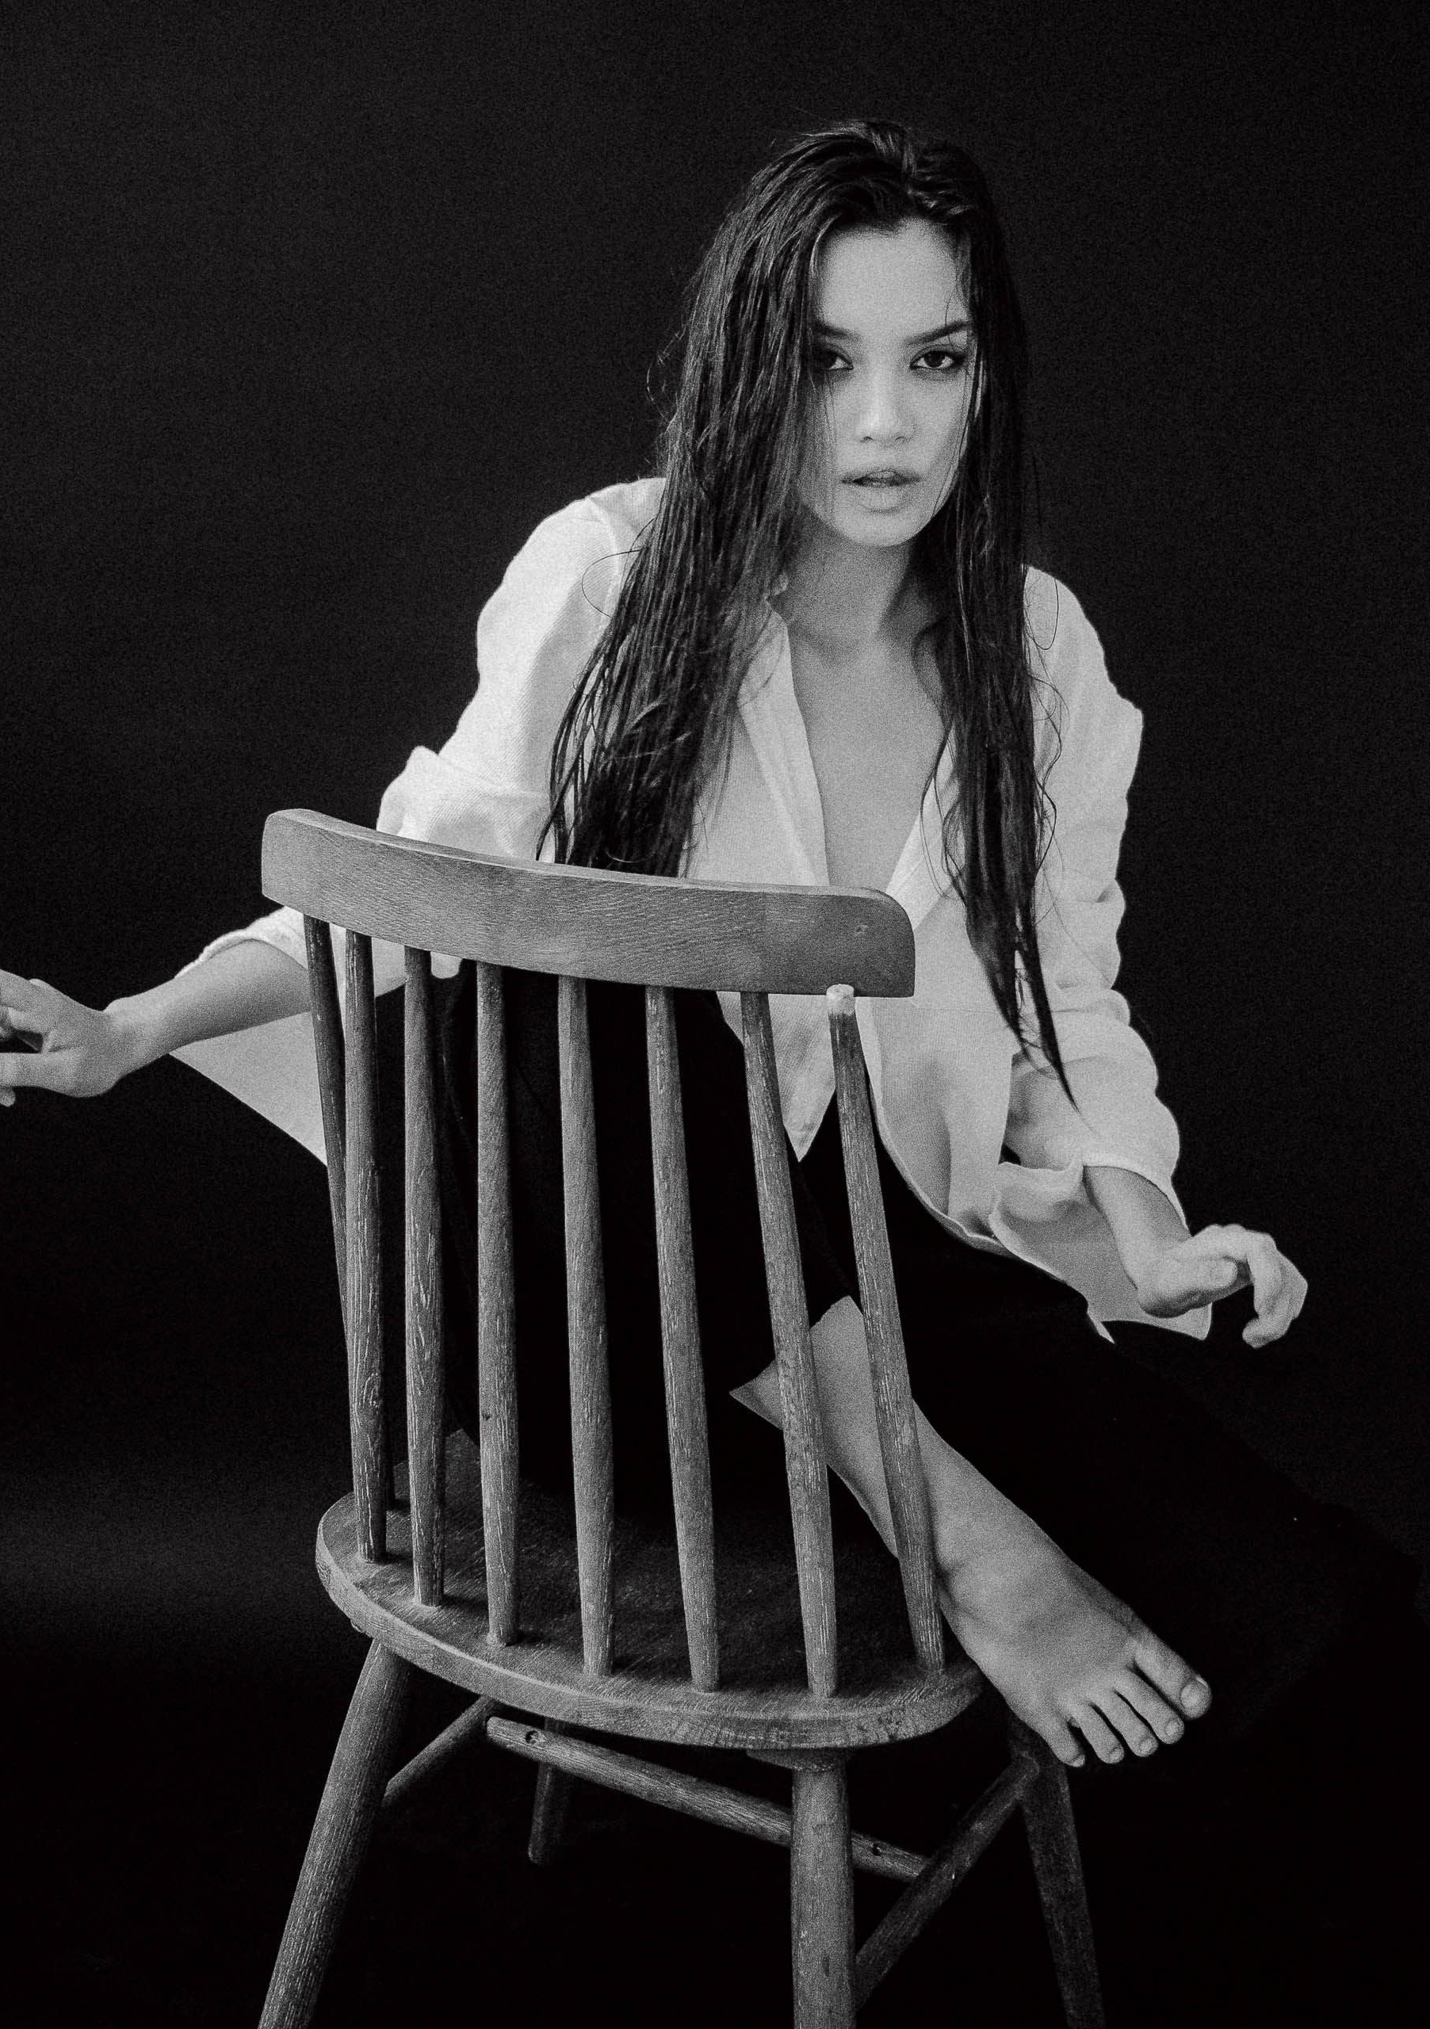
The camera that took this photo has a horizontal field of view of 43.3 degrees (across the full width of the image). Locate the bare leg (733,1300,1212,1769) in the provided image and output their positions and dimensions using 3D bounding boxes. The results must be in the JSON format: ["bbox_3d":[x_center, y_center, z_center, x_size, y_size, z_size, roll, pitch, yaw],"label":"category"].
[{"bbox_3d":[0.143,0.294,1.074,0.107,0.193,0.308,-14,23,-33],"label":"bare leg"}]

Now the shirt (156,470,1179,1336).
[{"bbox_3d":[-0.016,-0.082,1.270,0.660,0.550,0.420,-2,19,-2],"label":"shirt"}]

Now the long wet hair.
[{"bbox_3d":[0.065,-0.266,1.200,0.340,0.600,0.260,0,19,3],"label":"long wet hair"}]

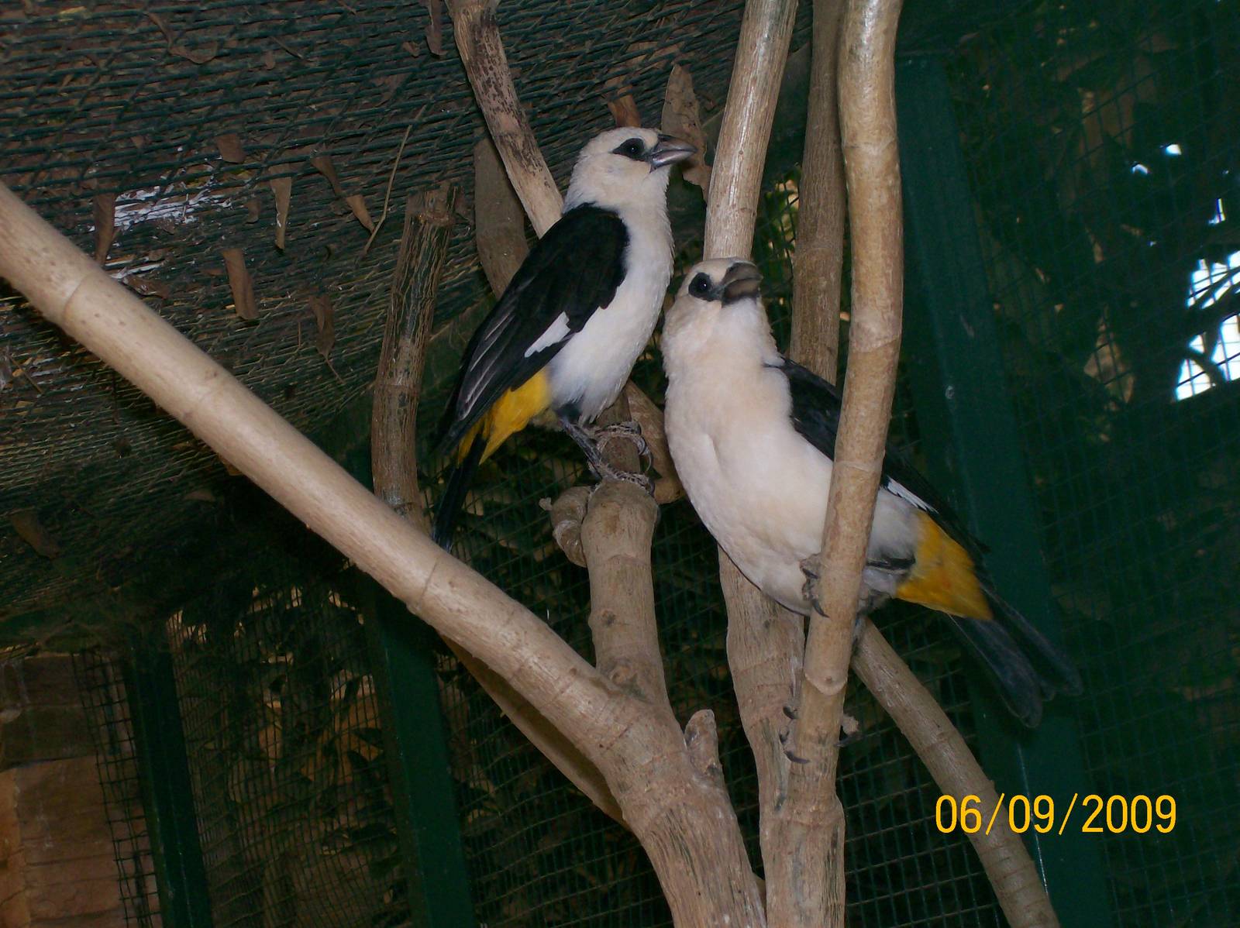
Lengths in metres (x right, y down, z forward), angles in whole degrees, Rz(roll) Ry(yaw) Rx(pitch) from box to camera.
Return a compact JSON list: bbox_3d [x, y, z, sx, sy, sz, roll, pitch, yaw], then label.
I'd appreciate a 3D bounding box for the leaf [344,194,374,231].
[{"bbox_3d":[-0.120,-0.116,1.780,0.013,0.018,0.009,-11,-11,0],"label":"leaf"}]

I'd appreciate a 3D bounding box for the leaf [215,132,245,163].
[{"bbox_3d":[-0.161,-0.131,1.600,0.013,0.013,0.009,-11,-11,0],"label":"leaf"}]

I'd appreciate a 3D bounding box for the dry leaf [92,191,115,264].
[{"bbox_3d":[-0.219,-0.100,1.640,0.011,0.031,0.009,-11,-11,0],"label":"dry leaf"}]

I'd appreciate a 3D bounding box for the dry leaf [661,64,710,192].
[{"bbox_3d":[0.028,-0.146,1.680,0.022,0.055,0.014,-11,-11,0],"label":"dry leaf"}]

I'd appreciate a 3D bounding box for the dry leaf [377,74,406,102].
[{"bbox_3d":[-0.095,-0.157,1.610,0.013,0.013,0.009,-11,-11,0],"label":"dry leaf"}]

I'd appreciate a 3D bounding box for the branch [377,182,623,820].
[{"bbox_3d":[-0.066,0.025,1.650,0.068,0.288,0.055,-15,-9,0],"label":"branch"}]

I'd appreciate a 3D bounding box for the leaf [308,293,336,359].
[{"bbox_3d":[-0.153,-0.070,1.980,0.015,0.033,0.009,-11,-11,0],"label":"leaf"}]

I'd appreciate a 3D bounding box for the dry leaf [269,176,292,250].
[{"bbox_3d":[-0.150,-0.111,1.710,0.011,0.033,0.009,-11,-11,0],"label":"dry leaf"}]

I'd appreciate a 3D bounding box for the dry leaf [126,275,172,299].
[{"bbox_3d":[-0.221,-0.083,1.820,0.021,0.011,0.012,-11,-11,0],"label":"dry leaf"}]

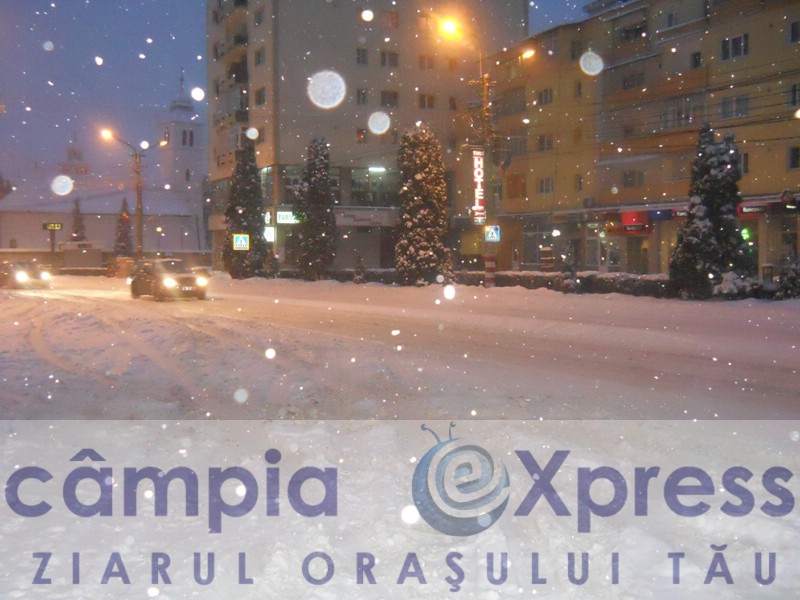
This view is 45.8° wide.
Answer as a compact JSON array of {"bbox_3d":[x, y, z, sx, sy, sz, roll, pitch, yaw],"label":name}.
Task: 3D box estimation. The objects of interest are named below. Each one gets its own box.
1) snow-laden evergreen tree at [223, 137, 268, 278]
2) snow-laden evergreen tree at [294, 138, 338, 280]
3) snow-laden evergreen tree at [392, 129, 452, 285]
[{"bbox_3d":[-9.621,-5.729,59.000,2.780,8.900,2.780,0,3,0],"label":"snow-laden evergreen tree"},{"bbox_3d":[-4.759,-5.129,54.000,2.430,8.150,2.430,0,3,0],"label":"snow-laden evergreen tree"},{"bbox_3d":[1.141,-4.564,46.000,2.730,7.910,2.730,0,3,0],"label":"snow-laden evergreen tree"}]

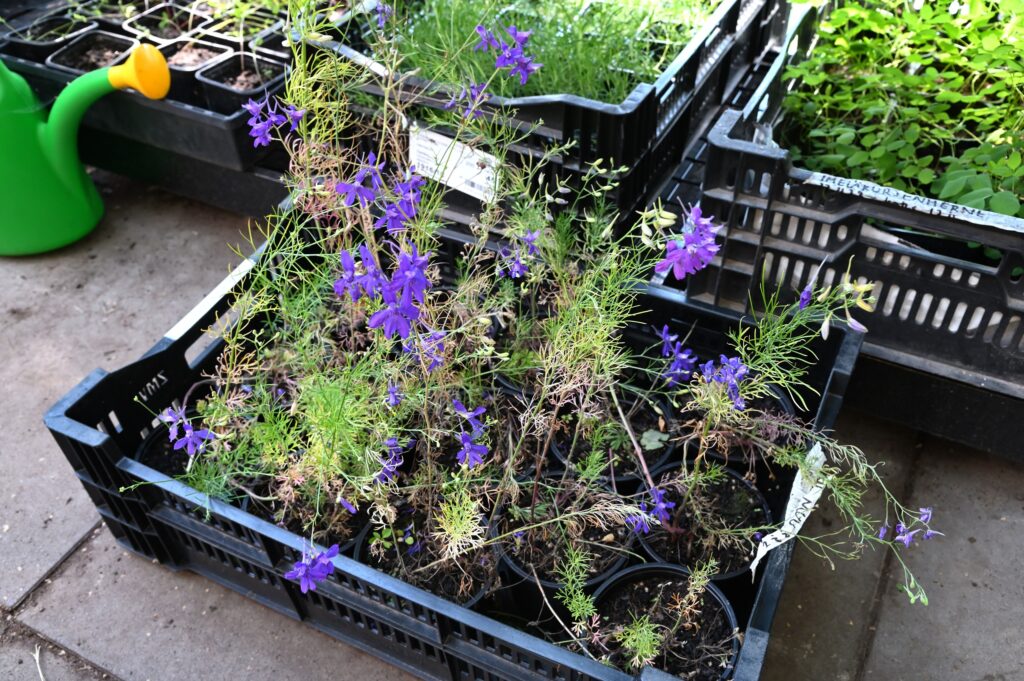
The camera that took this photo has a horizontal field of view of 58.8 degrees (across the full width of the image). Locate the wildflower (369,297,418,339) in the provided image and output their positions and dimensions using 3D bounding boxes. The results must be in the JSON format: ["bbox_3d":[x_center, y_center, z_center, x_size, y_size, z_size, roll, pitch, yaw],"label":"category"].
[{"bbox_3d":[-0.084,-0.016,0.645,0.035,0.028,0.024,-8,43,-7],"label":"wildflower"}]

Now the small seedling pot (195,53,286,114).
[{"bbox_3d":[-0.374,-0.336,1.304,0.110,0.100,0.100,21,46,24],"label":"small seedling pot"}]

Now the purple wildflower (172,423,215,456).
[{"bbox_3d":[-0.259,0.081,0.740,0.031,0.025,0.022,-21,45,-20],"label":"purple wildflower"}]

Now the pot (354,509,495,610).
[{"bbox_3d":[-0.071,0.214,0.786,0.118,0.100,0.118,-1,43,1],"label":"pot"}]

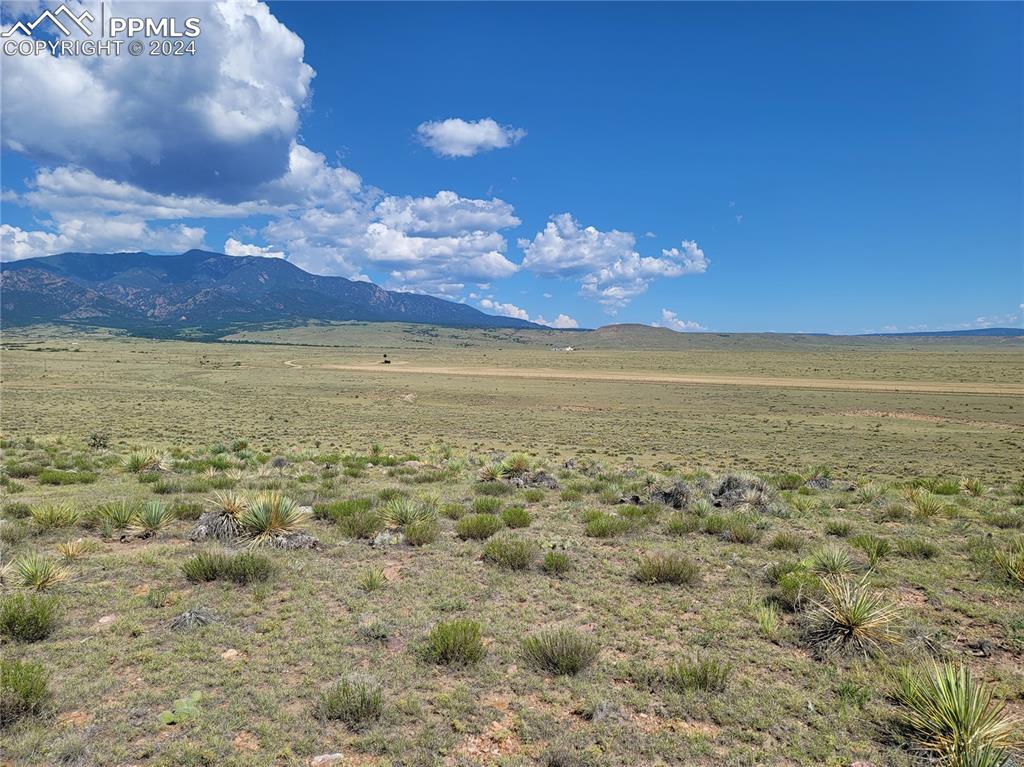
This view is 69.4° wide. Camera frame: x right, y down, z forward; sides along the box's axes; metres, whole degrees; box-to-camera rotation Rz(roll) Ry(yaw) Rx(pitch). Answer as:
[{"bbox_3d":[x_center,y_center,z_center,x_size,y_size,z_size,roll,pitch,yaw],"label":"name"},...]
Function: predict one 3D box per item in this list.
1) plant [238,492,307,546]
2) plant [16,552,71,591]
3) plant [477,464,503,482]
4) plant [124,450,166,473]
[{"bbox_3d":[-2.473,1.404,7.632,0.702,0.501,0.667,0,3,0],"label":"plant"},{"bbox_3d":[-3.897,1.564,6.148,0.449,0.269,0.427,0,3,0],"label":"plant"},{"bbox_3d":[-0.387,1.549,12.720,0.447,0.283,0.425,0,3,0],"label":"plant"},{"bbox_3d":[-6.425,1.362,12.995,0.809,0.384,0.768,0,3,0],"label":"plant"}]

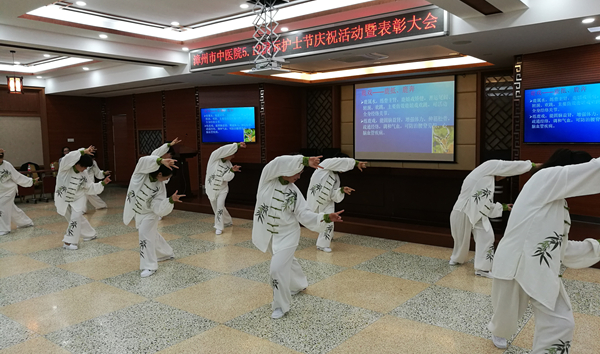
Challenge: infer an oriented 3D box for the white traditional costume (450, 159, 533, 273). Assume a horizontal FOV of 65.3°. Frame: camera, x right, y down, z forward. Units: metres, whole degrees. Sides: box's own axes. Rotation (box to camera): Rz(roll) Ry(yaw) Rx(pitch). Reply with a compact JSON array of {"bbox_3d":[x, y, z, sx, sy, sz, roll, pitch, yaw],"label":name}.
[{"bbox_3d":[2.231,0.418,5.313,0.800,1.270,0.650,4,7,44],"label":"white traditional costume"}]

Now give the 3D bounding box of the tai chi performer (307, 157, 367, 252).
[{"bbox_3d":[0.495,0.331,6.496,0.630,1.260,0.660,-3,6,-25],"label":"tai chi performer"}]

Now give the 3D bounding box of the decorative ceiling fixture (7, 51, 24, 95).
[{"bbox_3d":[-6.275,-2.290,10.286,0.280,0.940,0.280,3,7,38],"label":"decorative ceiling fixture"}]

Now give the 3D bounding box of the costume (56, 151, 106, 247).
[{"bbox_3d":[-3.290,0.289,6.999,0.650,1.410,0.700,-4,6,-33],"label":"costume"}]

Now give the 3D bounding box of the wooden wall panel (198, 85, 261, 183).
[{"bbox_3d":[-1.722,-0.995,11.677,1.761,2.550,0.060,1,5,20],"label":"wooden wall panel"}]

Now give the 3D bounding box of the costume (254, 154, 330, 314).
[{"bbox_3d":[-0.070,0.488,4.361,0.650,1.380,0.680,-2,5,-12],"label":"costume"}]

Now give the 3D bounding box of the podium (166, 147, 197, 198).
[{"bbox_3d":[-2.747,-0.138,10.870,0.560,1.170,0.440,3,7,38],"label":"podium"}]

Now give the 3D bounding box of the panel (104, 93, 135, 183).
[{"bbox_3d":[-5.555,-1.089,14.638,1.500,2.826,0.060,3,7,38],"label":"panel"}]

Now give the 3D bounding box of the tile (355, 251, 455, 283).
[{"bbox_3d":[1.296,1.053,5.530,0.980,0.020,0.980,3,7,38],"label":"tile"}]

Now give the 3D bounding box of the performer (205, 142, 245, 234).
[{"bbox_3d":[-1.297,0.160,7.754,0.560,1.440,0.620,-3,5,-18],"label":"performer"}]

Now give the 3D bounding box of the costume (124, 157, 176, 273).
[{"bbox_3d":[-1.813,0.420,5.658,0.560,1.340,0.700,-3,6,-24],"label":"costume"}]

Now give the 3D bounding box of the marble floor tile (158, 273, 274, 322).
[{"bbox_3d":[-0.730,1.179,4.612,1.000,0.020,1.000,3,7,39],"label":"marble floor tile"}]

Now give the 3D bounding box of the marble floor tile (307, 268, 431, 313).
[{"bbox_3d":[0.676,1.142,4.765,1.000,0.020,1.000,3,7,39],"label":"marble floor tile"}]

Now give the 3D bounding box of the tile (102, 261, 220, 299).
[{"bbox_3d":[-1.512,1.126,5.204,0.980,0.020,0.980,3,7,38],"label":"tile"}]

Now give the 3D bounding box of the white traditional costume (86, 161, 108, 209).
[{"bbox_3d":[-4.430,0.059,10.039,0.600,1.360,0.650,-4,6,-34],"label":"white traditional costume"}]

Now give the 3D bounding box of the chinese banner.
[{"bbox_3d":[-0.100,-2.090,7.496,5.032,0.386,0.100,3,7,38],"label":"chinese banner"}]

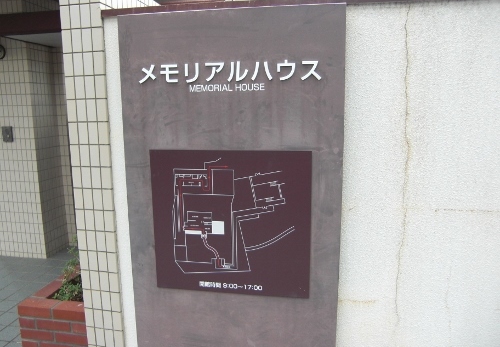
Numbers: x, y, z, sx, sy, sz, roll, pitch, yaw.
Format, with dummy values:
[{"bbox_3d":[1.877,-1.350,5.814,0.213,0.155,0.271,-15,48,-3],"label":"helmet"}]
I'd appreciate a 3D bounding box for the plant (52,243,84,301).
[{"bbox_3d":[-1.099,0.601,2.538,0.260,0.310,0.290,1,10,10],"label":"plant"}]

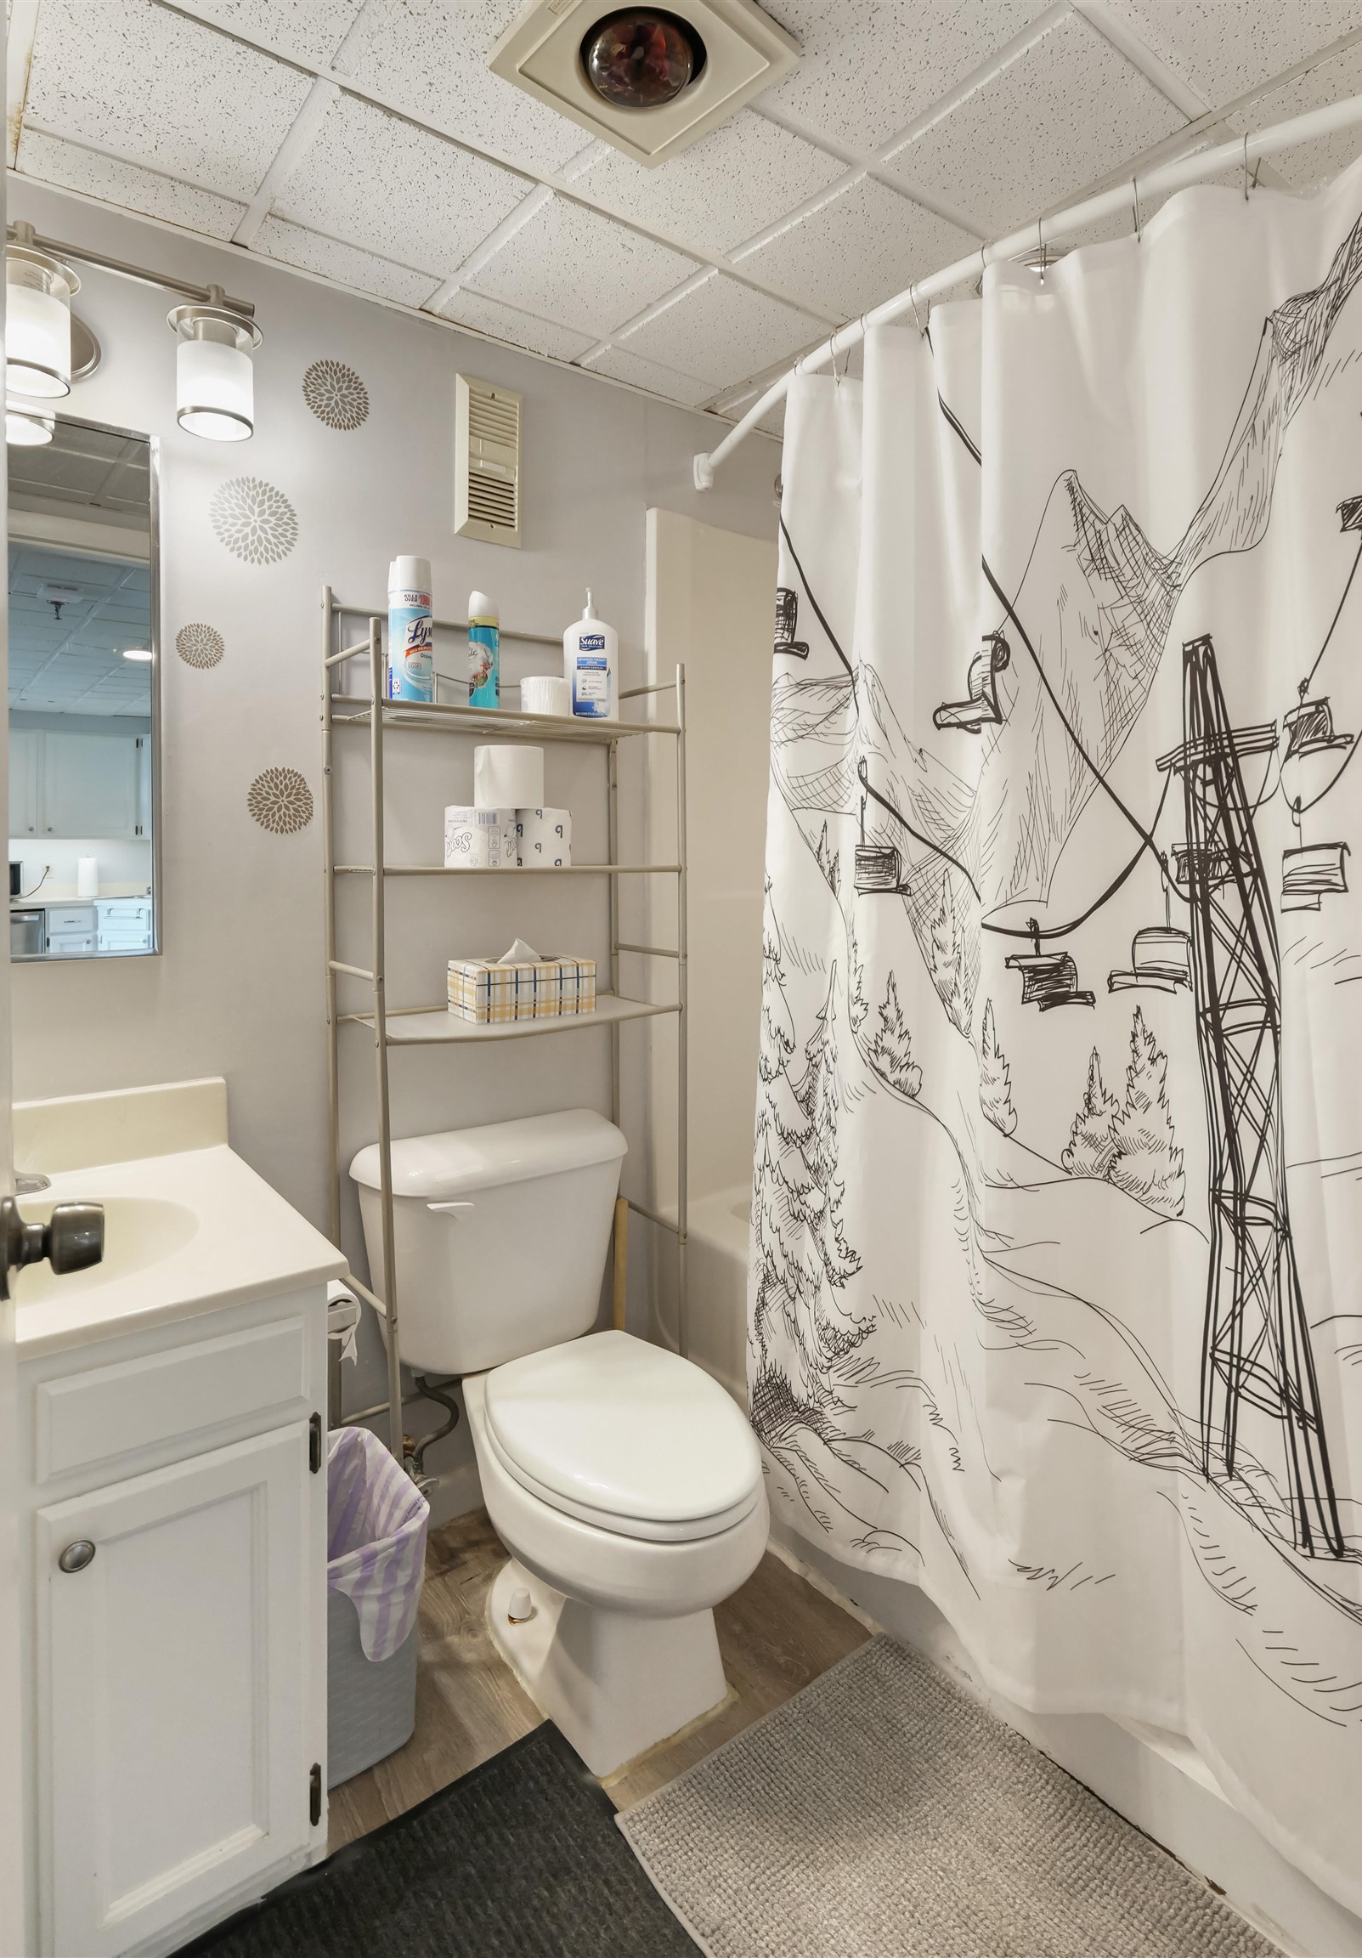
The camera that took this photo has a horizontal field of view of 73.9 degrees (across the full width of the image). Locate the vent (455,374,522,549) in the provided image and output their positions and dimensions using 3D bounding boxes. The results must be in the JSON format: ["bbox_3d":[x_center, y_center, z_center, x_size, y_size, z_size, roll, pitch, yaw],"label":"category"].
[{"bbox_3d":[-0.357,-0.973,1.711,0.132,0.286,0.027,-4,8,-37],"label":"vent"}]

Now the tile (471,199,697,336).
[{"bbox_3d":[-0.161,-1.142,1.471,0.285,0.020,0.285,-6,9,-36],"label":"tile"}]

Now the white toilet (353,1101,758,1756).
[{"bbox_3d":[-0.173,0.674,1.464,0.480,0.773,0.768,-4,8,-37],"label":"white toilet"}]

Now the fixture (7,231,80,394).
[{"bbox_3d":[-0.900,-0.917,1.244,0.119,0.194,0.119,-4,8,-37],"label":"fixture"}]

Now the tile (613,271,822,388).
[{"bbox_3d":[0.075,-1.175,1.655,0.285,0.020,0.285,-6,9,-36],"label":"tile"}]

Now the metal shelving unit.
[{"bbox_3d":[-0.291,0.235,1.627,0.598,1.723,0.256,-4,8,-37],"label":"metal shelving unit"}]

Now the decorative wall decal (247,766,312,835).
[{"bbox_3d":[-0.678,-0.302,1.528,0.107,0.109,0.004,-4,8,-37],"label":"decorative wall decal"}]

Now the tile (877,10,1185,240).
[{"bbox_3d":[0.472,-1.148,1.248,0.280,0.019,0.311,-4,8,-37],"label":"tile"}]

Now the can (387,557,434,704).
[{"bbox_3d":[-0.440,-0.565,1.475,0.067,0.243,0.067,0,7,0],"label":"can"}]

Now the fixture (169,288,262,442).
[{"bbox_3d":[-0.706,-0.935,1.374,0.119,0.194,0.119,-4,8,-37],"label":"fixture"}]

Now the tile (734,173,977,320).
[{"bbox_3d":[0.267,-1.136,1.419,0.285,0.020,0.280,-6,9,-36],"label":"tile"}]

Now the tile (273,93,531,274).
[{"bbox_3d":[-0.402,-1.112,1.289,0.280,0.020,0.285,-6,9,-36],"label":"tile"}]

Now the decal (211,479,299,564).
[{"bbox_3d":[-0.691,-0.743,1.467,0.131,0.131,0.006,-6,9,-36],"label":"decal"}]

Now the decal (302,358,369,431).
[{"bbox_3d":[-0.578,-0.980,1.518,0.110,0.110,0.006,-6,9,-36],"label":"decal"}]

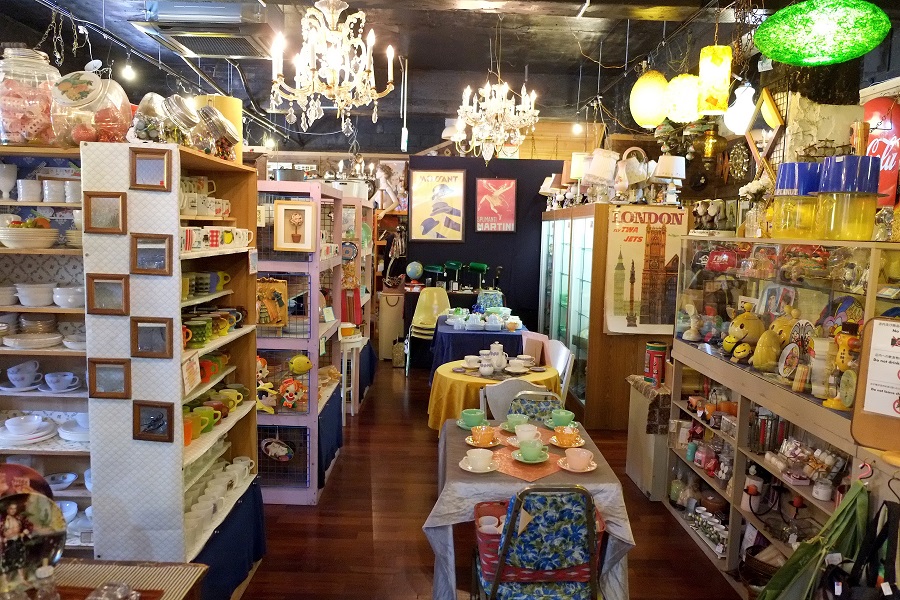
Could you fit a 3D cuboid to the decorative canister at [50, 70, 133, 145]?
[{"bbox_3d":[-1.182,-0.616,2.231,0.200,0.245,0.245,1,6,-1],"label":"decorative canister"}]

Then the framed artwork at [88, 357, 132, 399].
[{"bbox_3d":[-1.161,0.268,2.308,0.145,0.140,0.020,1,6,0],"label":"framed artwork"}]

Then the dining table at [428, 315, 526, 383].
[{"bbox_3d":[0.281,0.594,6.098,0.800,0.720,1.120,1,6,0],"label":"dining table"}]

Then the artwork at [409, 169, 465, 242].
[{"bbox_3d":[-0.145,-1.127,8.106,0.675,0.870,0.030,1,6,0],"label":"artwork"}]

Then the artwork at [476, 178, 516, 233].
[{"bbox_3d":[0.570,-1.155,8.280,0.505,0.649,0.030,1,6,-1],"label":"artwork"}]

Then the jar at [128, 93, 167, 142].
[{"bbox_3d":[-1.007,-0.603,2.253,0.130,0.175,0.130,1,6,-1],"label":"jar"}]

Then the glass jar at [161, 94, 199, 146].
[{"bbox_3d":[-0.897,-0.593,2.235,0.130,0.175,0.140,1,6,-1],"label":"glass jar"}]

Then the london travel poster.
[{"bbox_3d":[1.542,-0.233,5.289,0.625,1.015,0.010,1,6,0],"label":"london travel poster"}]

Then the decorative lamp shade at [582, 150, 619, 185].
[{"bbox_3d":[1.204,-1.048,5.381,0.240,0.260,0.240,15,5,-2],"label":"decorative lamp shade"}]

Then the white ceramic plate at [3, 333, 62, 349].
[{"bbox_3d":[-1.561,0.153,2.532,0.190,0.031,0.190,1,6,0],"label":"white ceramic plate"}]

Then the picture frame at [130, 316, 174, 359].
[{"bbox_3d":[-0.984,0.126,2.231,0.140,0.133,0.020,1,6,0],"label":"picture frame"}]

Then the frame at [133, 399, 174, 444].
[{"bbox_3d":[-0.942,0.385,2.145,0.124,0.128,0.020,1,6,-1],"label":"frame"}]

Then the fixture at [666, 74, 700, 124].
[{"bbox_3d":[1.236,-1.055,3.550,0.245,0.245,0.245,1,6,0],"label":"fixture"}]

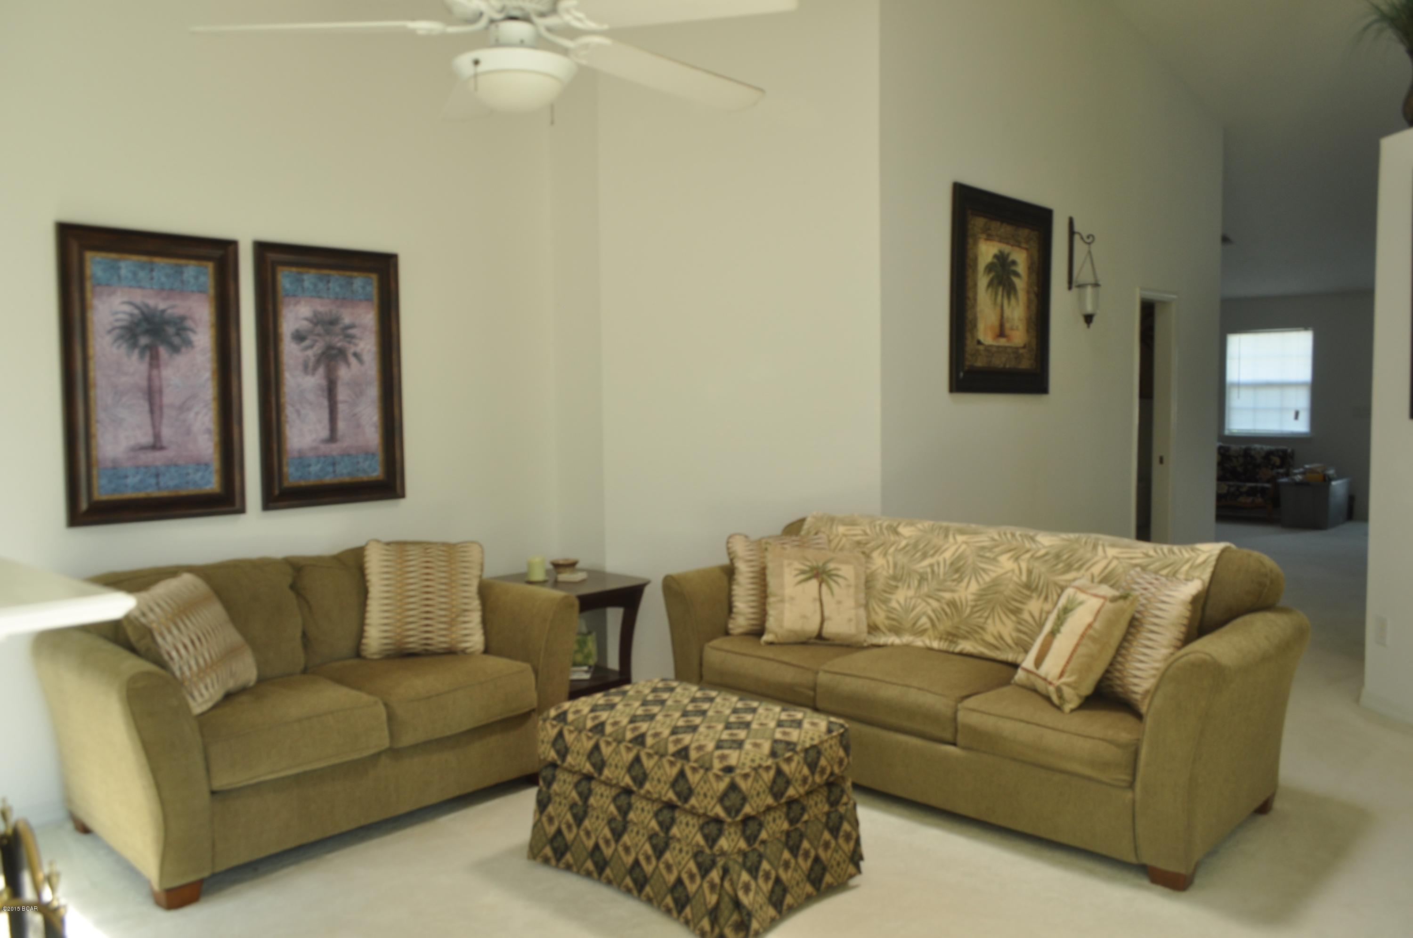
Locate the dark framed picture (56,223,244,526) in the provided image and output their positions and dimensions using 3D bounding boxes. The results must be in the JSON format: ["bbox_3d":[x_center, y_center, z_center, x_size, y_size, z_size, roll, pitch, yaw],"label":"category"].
[{"bbox_3d":[-1.953,-0.326,3.760,0.039,1.014,0.580,3,5,45],"label":"dark framed picture"}]

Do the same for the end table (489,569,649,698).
[{"bbox_3d":[-0.659,0.811,4.750,0.595,0.616,0.581,3,5,45],"label":"end table"}]

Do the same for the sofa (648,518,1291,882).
[{"bbox_3d":[0.904,0.705,3.956,2.187,0.891,0.871,3,5,43],"label":"sofa"}]

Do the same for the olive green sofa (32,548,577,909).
[{"bbox_3d":[-1.323,0.741,3.721,0.871,0.891,1.577,3,5,44],"label":"olive green sofa"}]

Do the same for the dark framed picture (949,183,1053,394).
[{"bbox_3d":[1.534,-0.889,5.457,0.039,1.000,0.943,3,5,45],"label":"dark framed picture"}]

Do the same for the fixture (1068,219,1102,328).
[{"bbox_3d":[2.107,-1.098,5.910,0.202,0.624,0.138,3,5,45],"label":"fixture"}]

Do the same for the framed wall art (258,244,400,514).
[{"bbox_3d":[-1.490,-0.366,4.226,0.039,1.013,0.579,3,5,45],"label":"framed wall art"}]

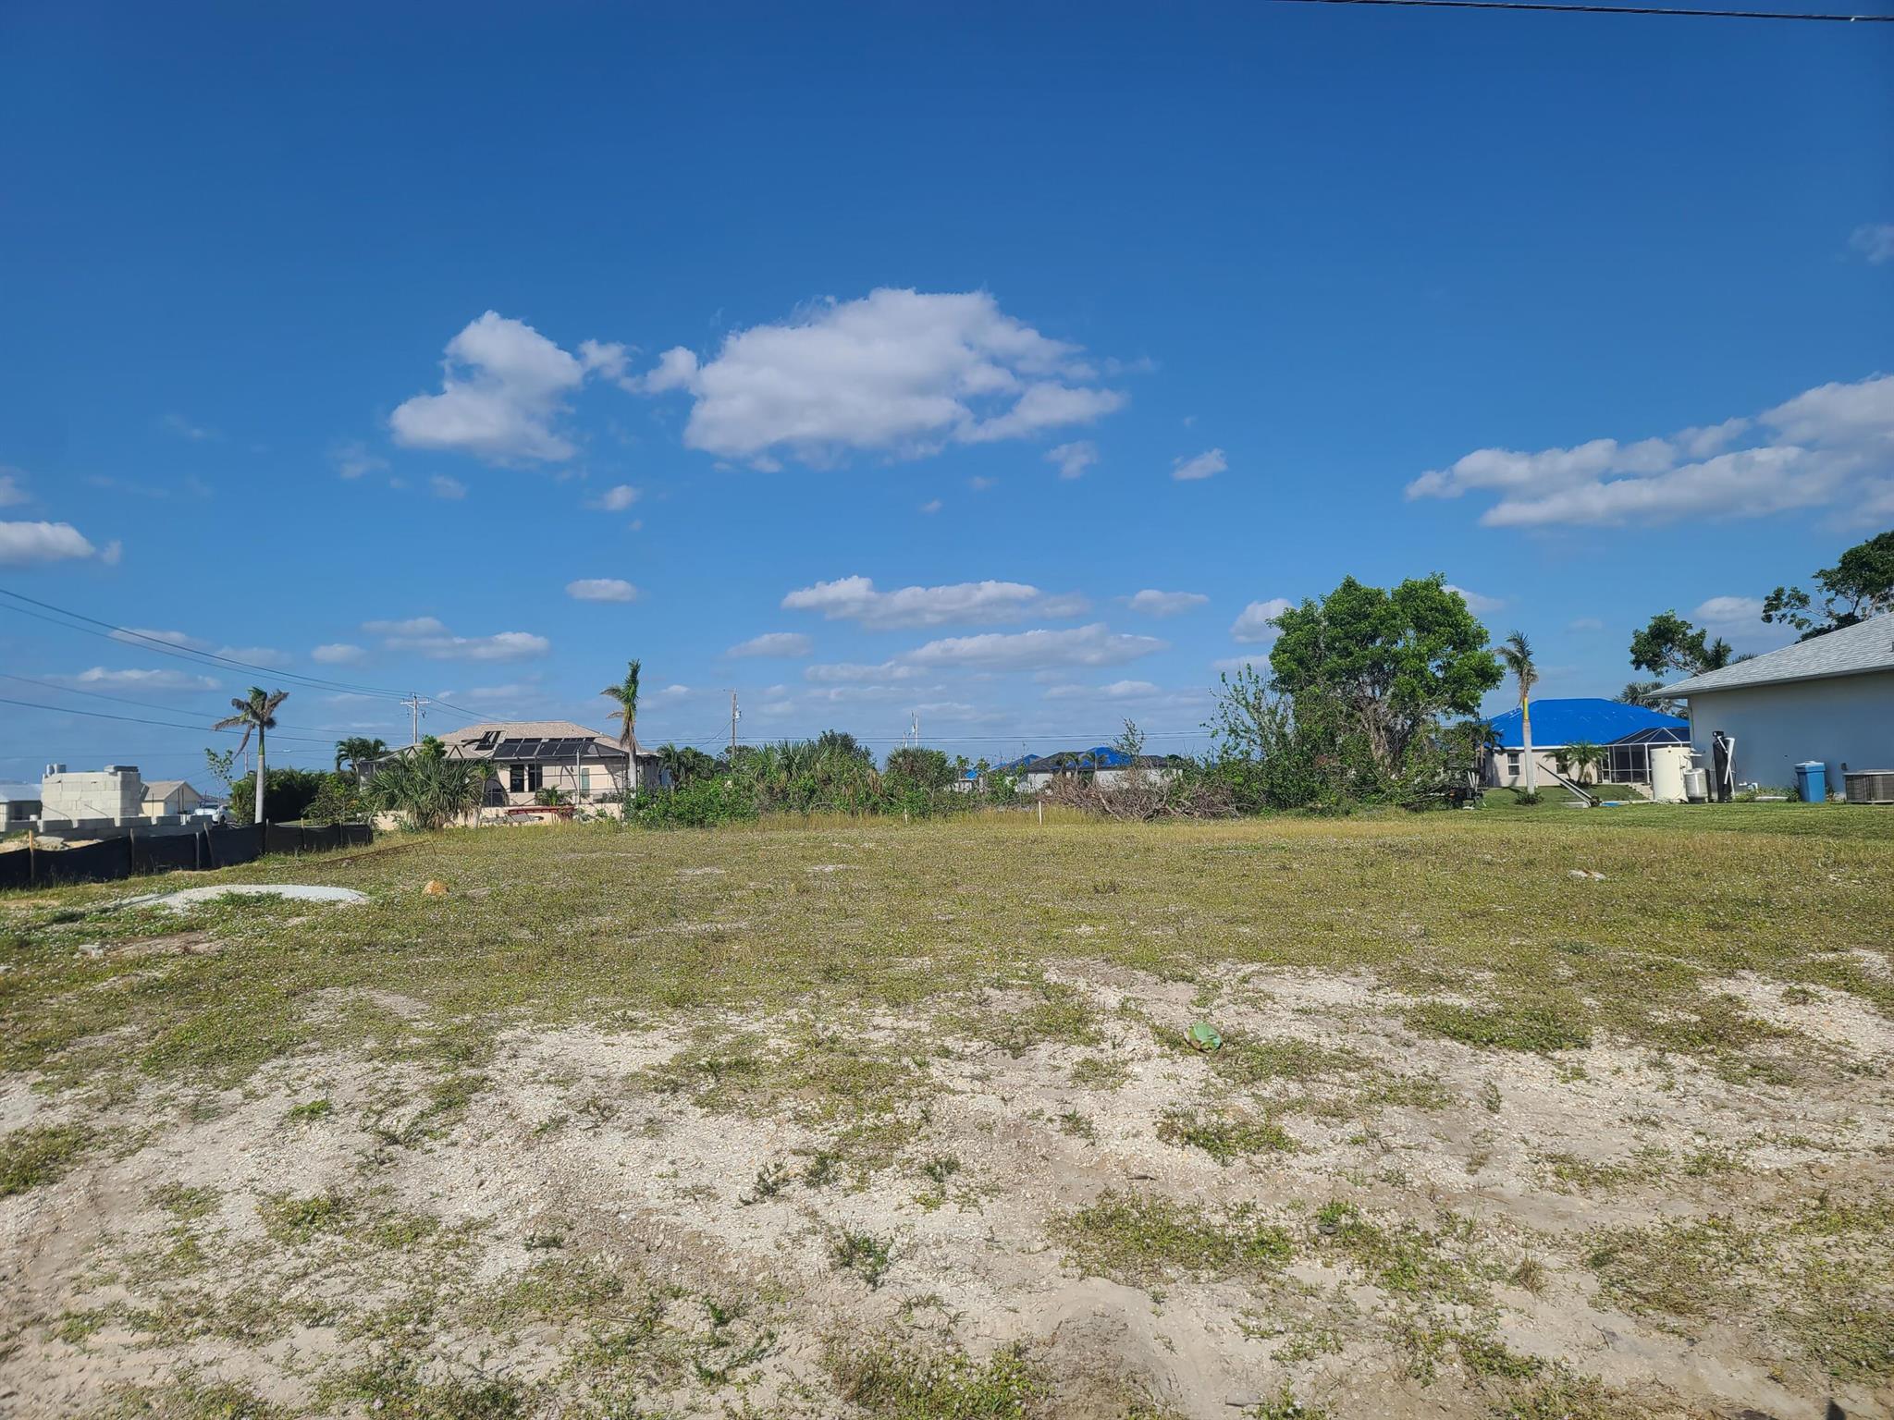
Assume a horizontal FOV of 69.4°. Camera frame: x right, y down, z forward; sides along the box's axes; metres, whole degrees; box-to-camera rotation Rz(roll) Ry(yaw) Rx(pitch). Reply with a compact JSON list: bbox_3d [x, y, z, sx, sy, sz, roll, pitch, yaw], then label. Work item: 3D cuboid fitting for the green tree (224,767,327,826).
[{"bbox_3d":[-32.870,4.240,67.000,5.100,3.000,3.200,-2,-3,5],"label":"green tree"}]

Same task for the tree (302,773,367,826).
[{"bbox_3d":[-28.594,4.223,64.000,2.900,2.600,2.800,-1,-4,-2],"label":"tree"}]

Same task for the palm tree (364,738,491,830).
[{"bbox_3d":[-22.782,3.278,60.000,5.300,4.000,5.000,-1,-4,-2],"label":"palm tree"}]

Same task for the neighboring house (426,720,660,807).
[{"bbox_3d":[-23.580,3.000,78.000,14.800,5.100,12.500,-2,-3,5],"label":"neighboring house"}]

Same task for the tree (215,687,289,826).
[{"bbox_3d":[-33.630,2.250,66.000,3.600,6.800,3.400,-2,-3,5],"label":"tree"}]

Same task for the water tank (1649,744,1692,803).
[{"bbox_3d":[18.640,1.656,35.200,1.060,1.420,1.060,-1,-4,-2],"label":"water tank"}]

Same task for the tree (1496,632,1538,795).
[{"bbox_3d":[31.690,0.210,76.000,2.400,9.100,2.400,-2,-3,5],"label":"tree"}]

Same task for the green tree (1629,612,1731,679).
[{"bbox_3d":[28.098,-0.113,52.000,4.500,7.200,4.500,-1,-4,-2],"label":"green tree"}]

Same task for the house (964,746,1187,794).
[{"bbox_3d":[13.403,6.361,140.000,20.500,5.000,15.000,-1,-4,-2],"label":"house"}]

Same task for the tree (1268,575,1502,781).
[{"bbox_3d":[16.331,-0.607,51.000,8.700,8.900,8.200,-1,-4,-2],"label":"tree"}]

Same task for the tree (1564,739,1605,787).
[{"bbox_3d":[37.770,3.110,81.000,2.400,2.850,2.400,-2,-3,5],"label":"tree"}]

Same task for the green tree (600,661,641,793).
[{"bbox_3d":[-15.062,1.397,63.000,2.000,7.300,2.000,-1,-4,-2],"label":"green tree"}]

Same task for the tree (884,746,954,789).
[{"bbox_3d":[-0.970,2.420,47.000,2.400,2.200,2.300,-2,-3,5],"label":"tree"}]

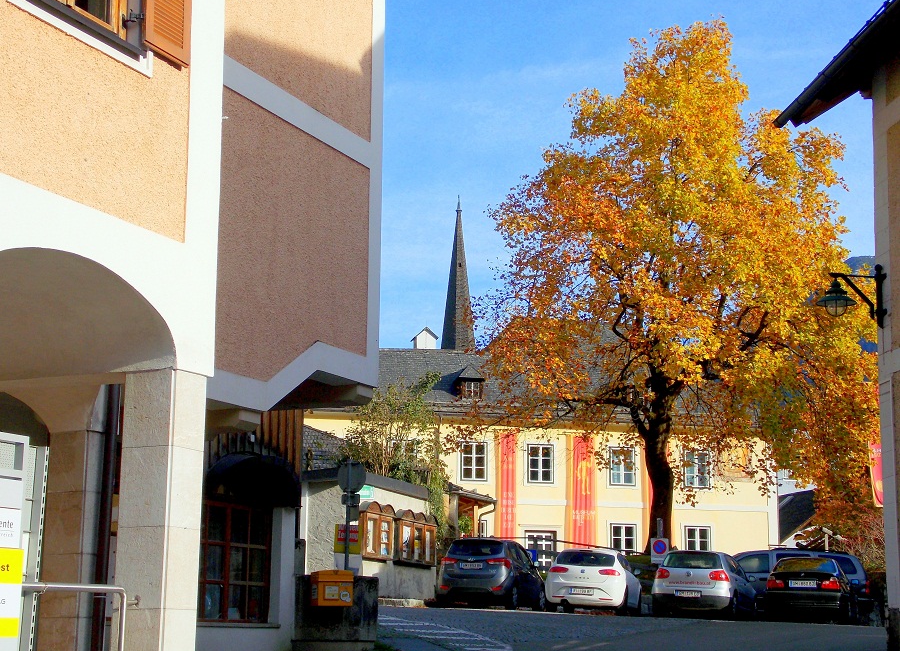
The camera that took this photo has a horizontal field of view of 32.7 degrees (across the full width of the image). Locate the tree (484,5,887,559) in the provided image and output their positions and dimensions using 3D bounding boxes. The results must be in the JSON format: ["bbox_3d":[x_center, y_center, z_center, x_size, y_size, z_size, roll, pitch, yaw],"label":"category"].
[{"bbox_3d":[6.467,-1.293,43.821,11.425,15.564,11.000,1,-9,0],"label":"tree"}]

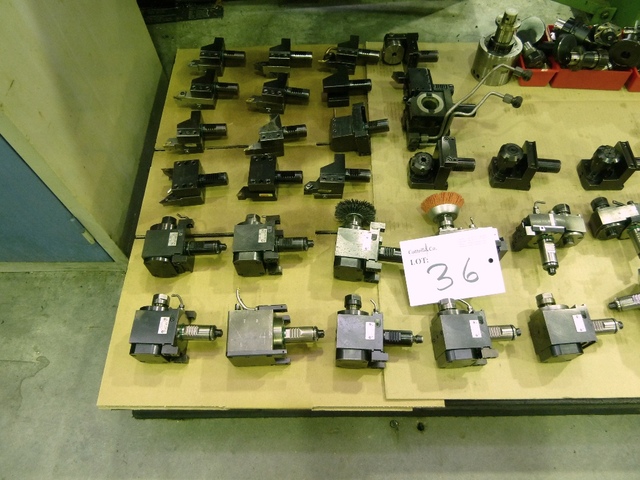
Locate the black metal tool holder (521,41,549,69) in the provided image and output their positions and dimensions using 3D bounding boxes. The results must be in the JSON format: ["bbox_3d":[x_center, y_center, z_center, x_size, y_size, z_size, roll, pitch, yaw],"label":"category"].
[{"bbox_3d":[0.579,-0.497,1.245,0.046,0.046,0.082,-36,93,-18],"label":"black metal tool holder"}]

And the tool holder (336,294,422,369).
[{"bbox_3d":[0.110,0.168,0.858,0.158,0.090,0.127,1,61,2],"label":"tool holder"}]

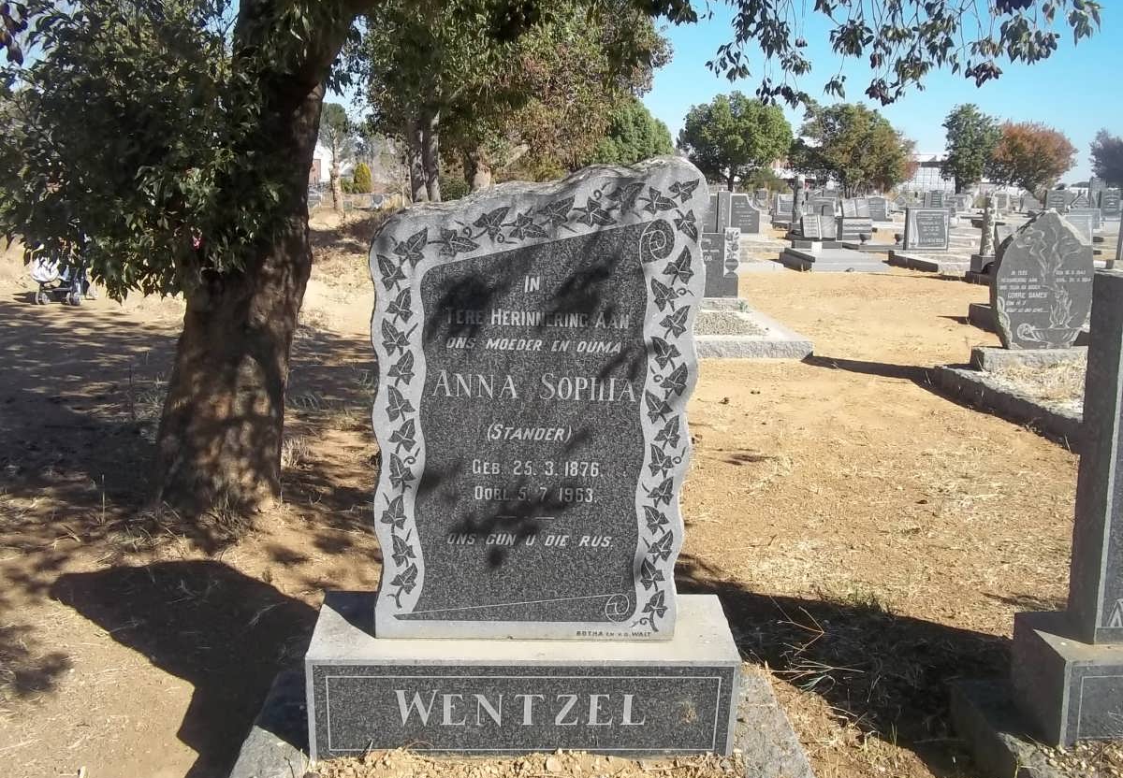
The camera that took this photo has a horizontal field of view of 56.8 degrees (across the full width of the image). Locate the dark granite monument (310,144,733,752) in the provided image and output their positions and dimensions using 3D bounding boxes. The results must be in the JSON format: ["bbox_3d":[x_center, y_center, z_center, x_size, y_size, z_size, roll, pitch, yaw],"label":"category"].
[{"bbox_3d":[-0.065,0.154,2.208,0.930,1.296,0.275,1,20,-4],"label":"dark granite monument"}]

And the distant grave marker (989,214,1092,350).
[{"bbox_3d":[3.210,-0.735,6.921,0.630,0.930,0.130,-1,11,-6],"label":"distant grave marker"}]

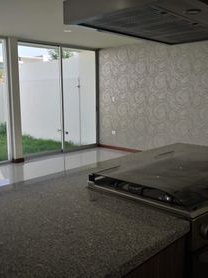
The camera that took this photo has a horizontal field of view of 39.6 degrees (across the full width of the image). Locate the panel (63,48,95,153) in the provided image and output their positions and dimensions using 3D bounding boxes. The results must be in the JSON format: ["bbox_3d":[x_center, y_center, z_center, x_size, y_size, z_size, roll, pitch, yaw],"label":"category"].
[{"bbox_3d":[-0.624,-1.059,7.686,0.060,2.620,1.220,7,12,44],"label":"panel"}]

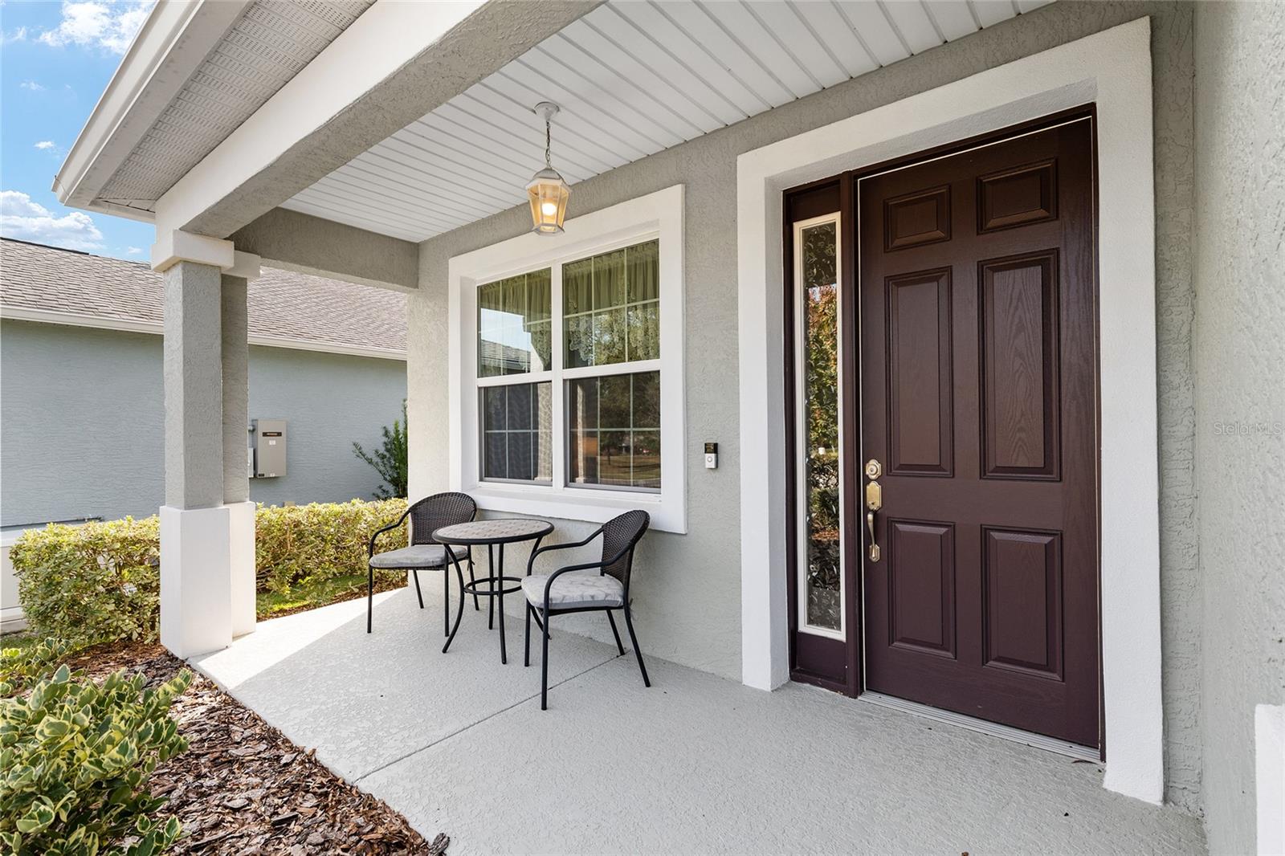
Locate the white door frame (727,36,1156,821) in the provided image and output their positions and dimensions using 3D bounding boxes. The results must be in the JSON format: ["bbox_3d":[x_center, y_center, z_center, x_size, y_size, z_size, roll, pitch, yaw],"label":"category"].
[{"bbox_3d":[1.177,-0.054,2.485,1.567,2.663,0.200,-1,-1,37],"label":"white door frame"}]

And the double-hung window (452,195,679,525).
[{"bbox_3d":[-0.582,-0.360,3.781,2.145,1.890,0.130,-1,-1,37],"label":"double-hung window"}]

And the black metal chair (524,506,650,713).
[{"bbox_3d":[-0.275,0.872,2.973,0.610,0.845,0.570,0,-1,-21],"label":"black metal chair"}]

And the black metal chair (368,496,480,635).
[{"bbox_3d":[-1.443,0.892,3.909,0.570,0.845,0.610,-1,-1,10],"label":"black metal chair"}]

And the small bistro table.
[{"bbox_3d":[-0.878,0.953,3.429,0.705,0.705,0.705,0,-1,0],"label":"small bistro table"}]

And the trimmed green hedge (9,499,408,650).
[{"bbox_3d":[-3.221,1.069,4.910,0.800,0.760,2.880,-1,-1,37],"label":"trimmed green hedge"}]

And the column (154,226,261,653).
[{"bbox_3d":[-2.715,0.092,3.602,0.465,2.460,0.485,-1,-1,37],"label":"column"}]

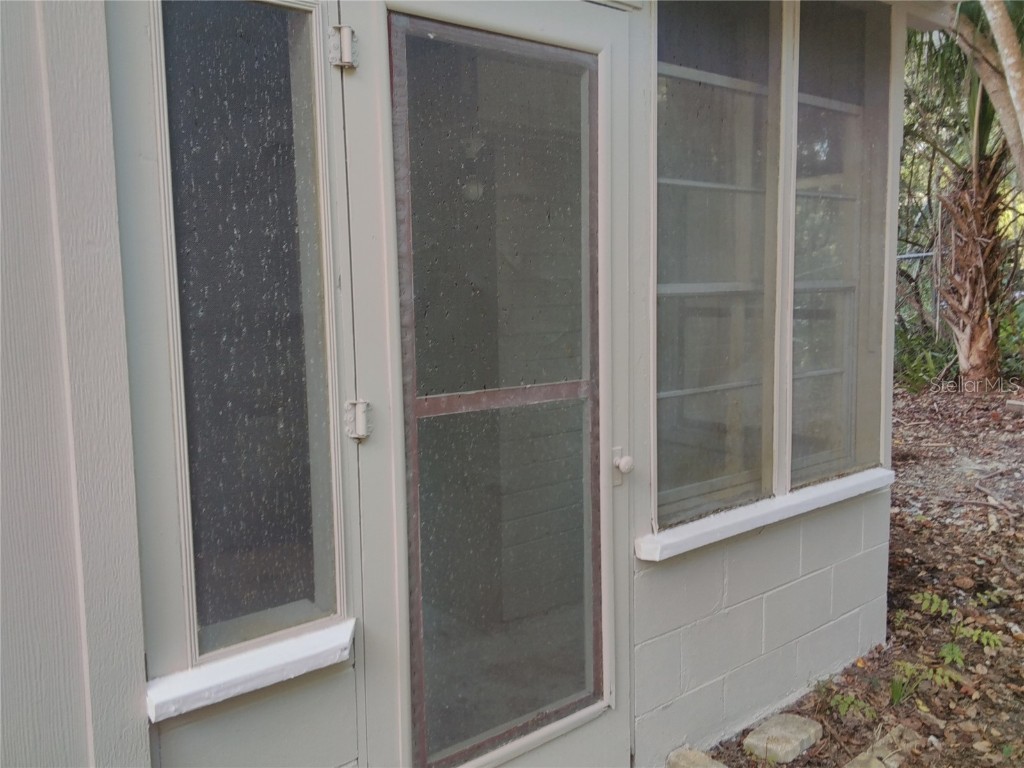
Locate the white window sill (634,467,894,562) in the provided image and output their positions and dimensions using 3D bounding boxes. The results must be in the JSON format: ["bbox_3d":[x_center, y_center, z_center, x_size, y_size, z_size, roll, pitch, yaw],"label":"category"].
[{"bbox_3d":[0.862,0.388,2.600,1.310,0.056,0.064,-6,8,-39],"label":"white window sill"}]

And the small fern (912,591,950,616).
[{"bbox_3d":[1.680,0.879,3.316,0.155,0.070,0.125,2,7,27],"label":"small fern"}]

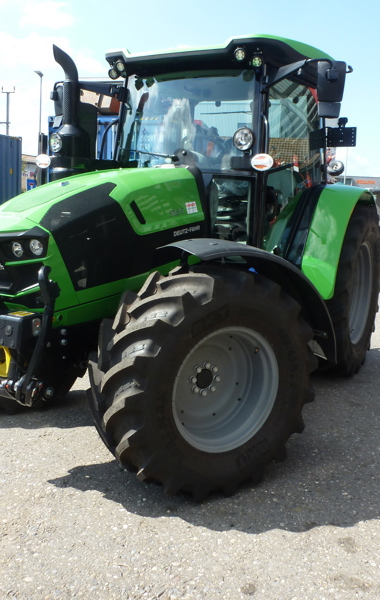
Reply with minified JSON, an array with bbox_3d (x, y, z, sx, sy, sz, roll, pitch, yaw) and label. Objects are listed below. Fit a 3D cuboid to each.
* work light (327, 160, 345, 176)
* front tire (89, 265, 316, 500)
[{"bbox_3d":[1.259,-1.138,4.800,0.145,0.140,0.100,9,-10,34],"label":"work light"},{"bbox_3d":[0.093,0.434,3.060,1.210,1.200,0.470,-3,10,-31],"label":"front tire"}]

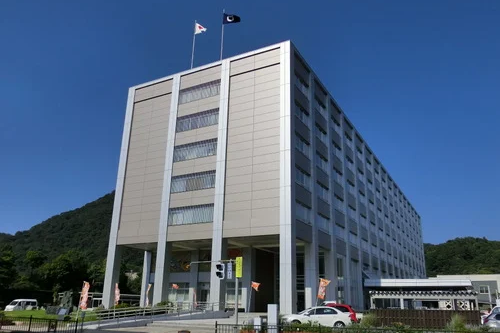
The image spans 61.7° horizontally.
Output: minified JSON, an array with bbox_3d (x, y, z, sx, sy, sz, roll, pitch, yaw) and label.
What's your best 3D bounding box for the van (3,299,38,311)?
[{"bbox_3d":[-38.562,23.549,70.830,1.720,1.950,4.700,-6,-20,21],"label":"van"}]

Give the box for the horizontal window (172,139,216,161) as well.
[{"bbox_3d":[-6.136,-1.773,47.139,5.912,1.982,0.250,-9,-21,27],"label":"horizontal window"}]

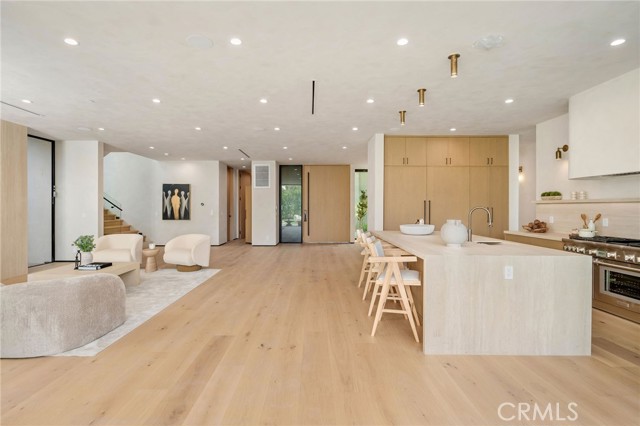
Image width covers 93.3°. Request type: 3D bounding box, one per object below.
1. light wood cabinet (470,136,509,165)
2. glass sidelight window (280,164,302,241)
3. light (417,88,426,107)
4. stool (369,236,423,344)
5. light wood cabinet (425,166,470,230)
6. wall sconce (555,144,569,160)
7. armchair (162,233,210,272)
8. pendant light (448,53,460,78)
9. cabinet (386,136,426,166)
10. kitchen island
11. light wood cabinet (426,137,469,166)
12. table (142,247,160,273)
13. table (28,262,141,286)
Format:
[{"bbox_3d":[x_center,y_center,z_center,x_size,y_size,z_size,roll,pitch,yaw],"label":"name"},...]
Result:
[{"bbox_3d":[3.866,-1.416,7.206,0.892,0.674,0.600,0,1,0],"label":"light wood cabinet"},{"bbox_3d":[-1.096,-0.345,11.700,0.870,3.020,0.100,0,1,-2],"label":"glass sidelight window"},{"bbox_3d":[1.442,-1.629,4.282,0.128,0.218,0.128,0,1,0],"label":"light"},{"bbox_3d":[0.822,0.795,3.336,0.540,1.010,0.520,1,1,20],"label":"stool"},{"bbox_3d":[2.817,0.079,6.994,0.949,2.221,0.620,0,1,-1],"label":"light wood cabinet"},{"bbox_3d":[4.241,-1.062,5.309,0.179,0.261,0.125,0,1,0],"label":"wall sconce"},{"bbox_3d":[-2.900,0.883,6.697,0.900,0.730,0.840,0,1,25],"label":"armchair"},{"bbox_3d":[1.472,-1.608,3.319,0.133,0.225,0.133,0,1,0],"label":"pendant light"},{"bbox_3d":[1.963,-1.416,7.206,0.961,0.674,0.600,0,1,0],"label":"cabinet"},{"bbox_3d":[1.702,0.831,4.205,1.545,0.918,2.870,0,1,-1],"label":"kitchen island"},{"bbox_3d":[2.823,-1.355,6.971,0.949,0.648,0.620,0,1,-1],"label":"light wood cabinet"},{"bbox_3d":[-3.539,1.001,6.344,0.350,0.455,0.350,0,1,-1],"label":"table"},{"bbox_3d":[-3.676,1.060,4.792,1.040,0.385,0.970,0,1,-1],"label":"table"}]

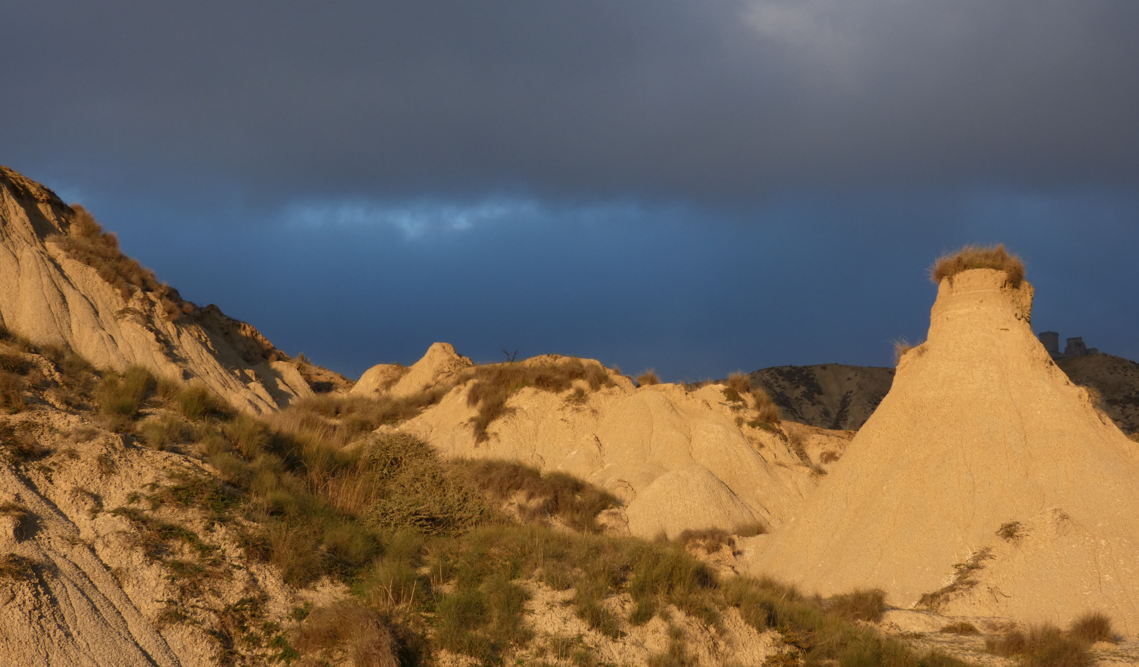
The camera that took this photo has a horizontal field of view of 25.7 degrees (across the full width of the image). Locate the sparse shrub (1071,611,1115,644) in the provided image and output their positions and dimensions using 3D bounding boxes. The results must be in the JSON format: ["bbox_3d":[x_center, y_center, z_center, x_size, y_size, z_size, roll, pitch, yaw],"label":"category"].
[{"bbox_3d":[7.944,4.462,38.000,0.676,0.500,0.642,0,-2,0],"label":"sparse shrub"}]

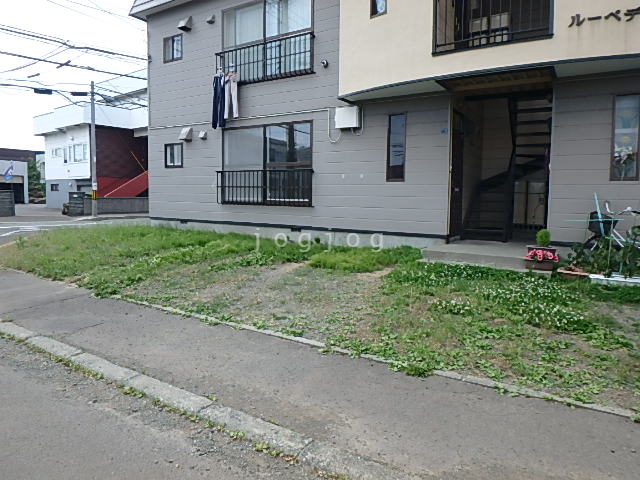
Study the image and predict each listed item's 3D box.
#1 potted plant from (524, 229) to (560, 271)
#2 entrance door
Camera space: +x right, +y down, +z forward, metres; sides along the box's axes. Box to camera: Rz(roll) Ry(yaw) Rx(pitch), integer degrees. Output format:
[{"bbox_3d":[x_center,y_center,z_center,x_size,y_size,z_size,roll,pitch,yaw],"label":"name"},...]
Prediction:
[{"bbox_3d":[3.049,0.135,6.081,0.410,0.570,0.360,4,7,32],"label":"potted plant"},{"bbox_3d":[2.585,-1.206,8.380,0.080,2.310,0.790,4,7,32],"label":"entrance door"}]

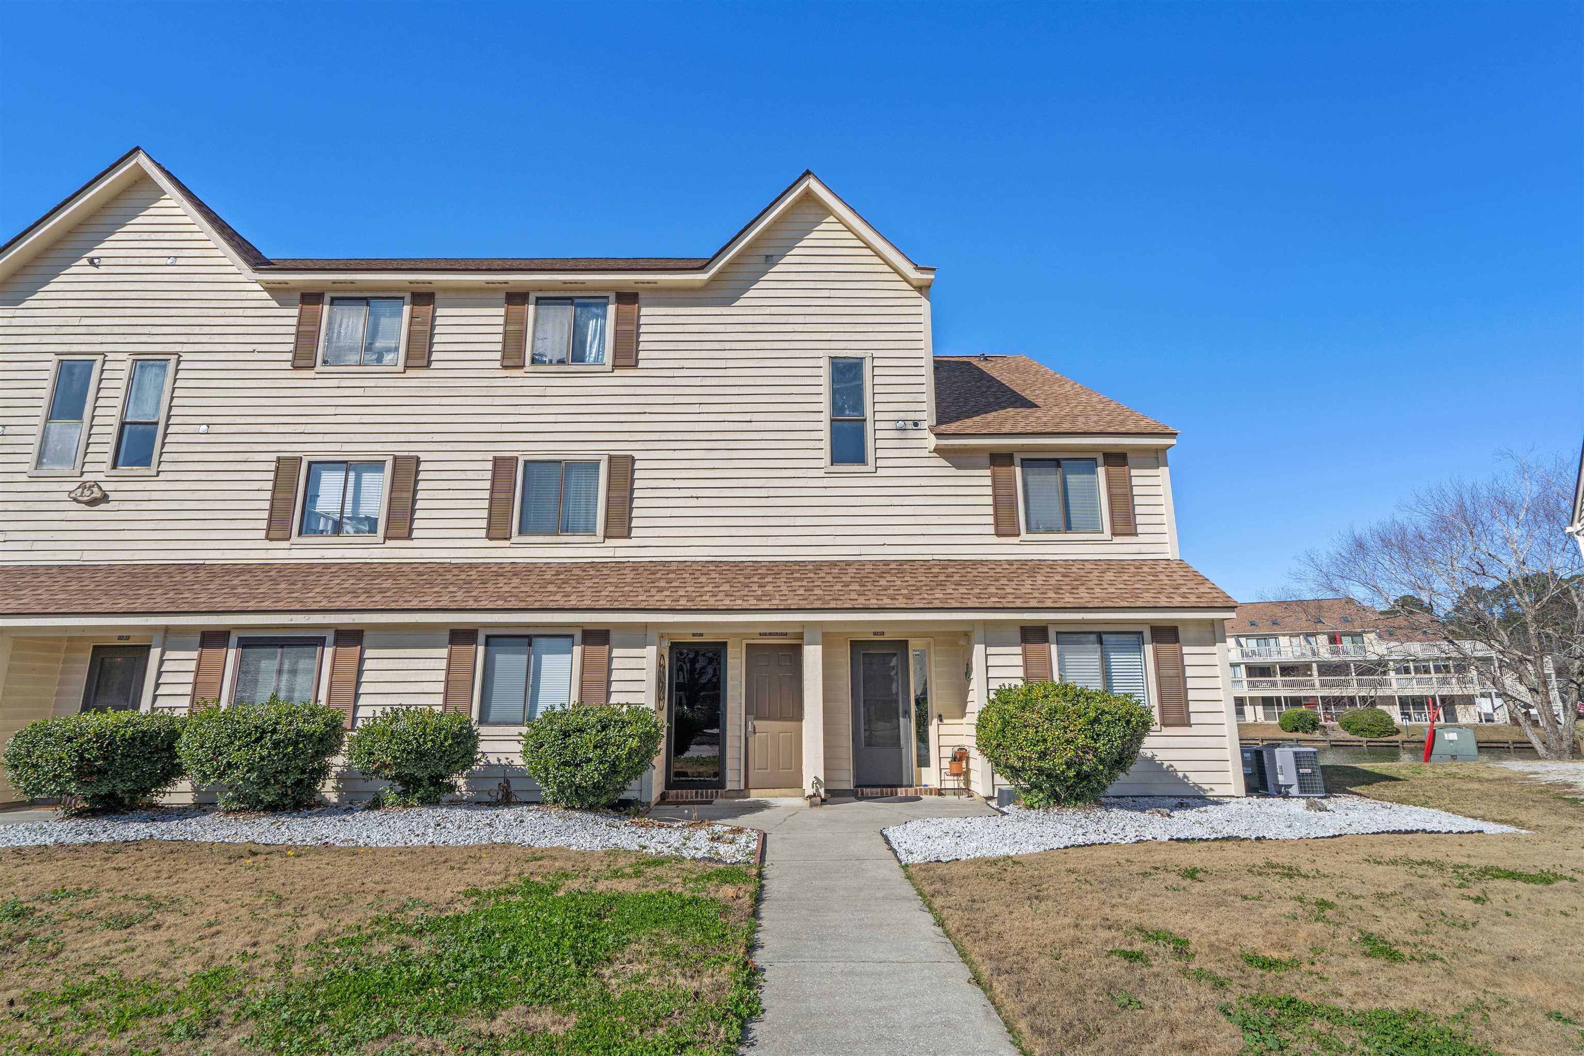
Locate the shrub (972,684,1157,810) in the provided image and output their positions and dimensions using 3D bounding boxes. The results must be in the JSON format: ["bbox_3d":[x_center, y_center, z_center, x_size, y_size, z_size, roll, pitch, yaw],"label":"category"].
[{"bbox_3d":[3.285,2.613,9.076,2.100,1.500,1.800,0,-13,-1],"label":"shrub"}]

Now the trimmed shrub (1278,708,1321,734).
[{"bbox_3d":[34.373,13.092,50.635,2.550,1.600,2.200,0,-13,-1],"label":"trimmed shrub"}]

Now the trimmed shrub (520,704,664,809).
[{"bbox_3d":[-2.364,2.699,8.806,1.640,1.160,1.480,0,-13,-1],"label":"trimmed shrub"}]

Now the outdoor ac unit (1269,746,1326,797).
[{"bbox_3d":[6.923,3.373,10.472,0.620,0.640,0.620,0,-13,-1],"label":"outdoor ac unit"}]

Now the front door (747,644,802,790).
[{"bbox_3d":[-0.251,2.732,10.936,0.810,2.040,0.050,0,-13,-1],"label":"front door"}]

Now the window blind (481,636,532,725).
[{"bbox_3d":[-3.852,2.040,10.078,0.670,1.160,0.040,0,-13,-1],"label":"window blind"}]

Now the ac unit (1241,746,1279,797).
[{"bbox_3d":[6.870,3.470,10.911,0.620,0.640,0.620,0,-13,-1],"label":"ac unit"}]

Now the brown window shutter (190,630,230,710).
[{"bbox_3d":[-7.885,2.061,10.080,0.380,1.320,0.040,0,-13,-1],"label":"brown window shutter"}]

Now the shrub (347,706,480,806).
[{"bbox_3d":[-4.578,2.790,9.075,1.480,1.200,1.350,0,-13,-1],"label":"shrub"}]

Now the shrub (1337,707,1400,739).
[{"bbox_3d":[36.340,12.265,47.257,3.300,1.950,3.000,0,-13,-1],"label":"shrub"}]

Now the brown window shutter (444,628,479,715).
[{"bbox_3d":[-4.435,2.008,9.988,0.380,1.300,0.040,0,-13,-1],"label":"brown window shutter"}]

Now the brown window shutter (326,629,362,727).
[{"bbox_3d":[-6.061,2.045,10.099,0.380,1.320,0.040,0,-13,-1],"label":"brown window shutter"}]

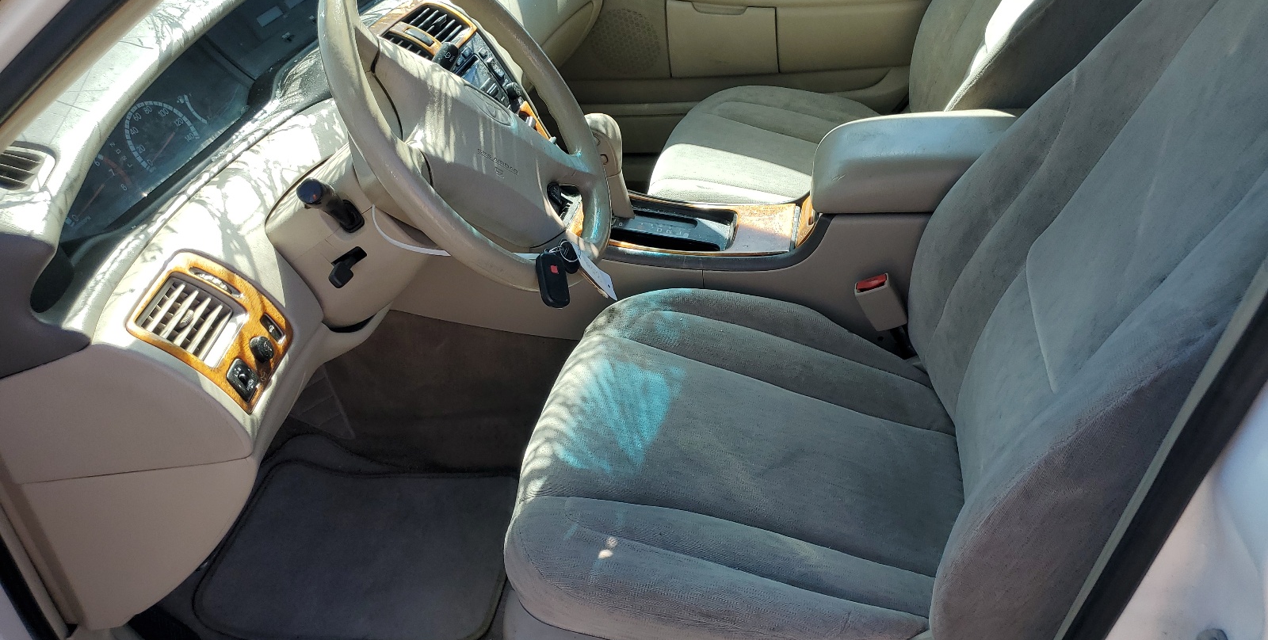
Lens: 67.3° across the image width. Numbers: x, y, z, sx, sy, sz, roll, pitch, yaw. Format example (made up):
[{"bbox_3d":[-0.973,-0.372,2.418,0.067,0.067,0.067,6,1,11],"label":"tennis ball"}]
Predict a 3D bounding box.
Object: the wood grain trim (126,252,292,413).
[{"bbox_3d":[-0.373,0.008,0.845,0.028,0.130,0.130,-43,25,25],"label":"wood grain trim"}]

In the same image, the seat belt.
[{"bbox_3d":[0.342,-0.005,1.280,0.045,0.122,0.026,-15,29,22],"label":"seat belt"}]

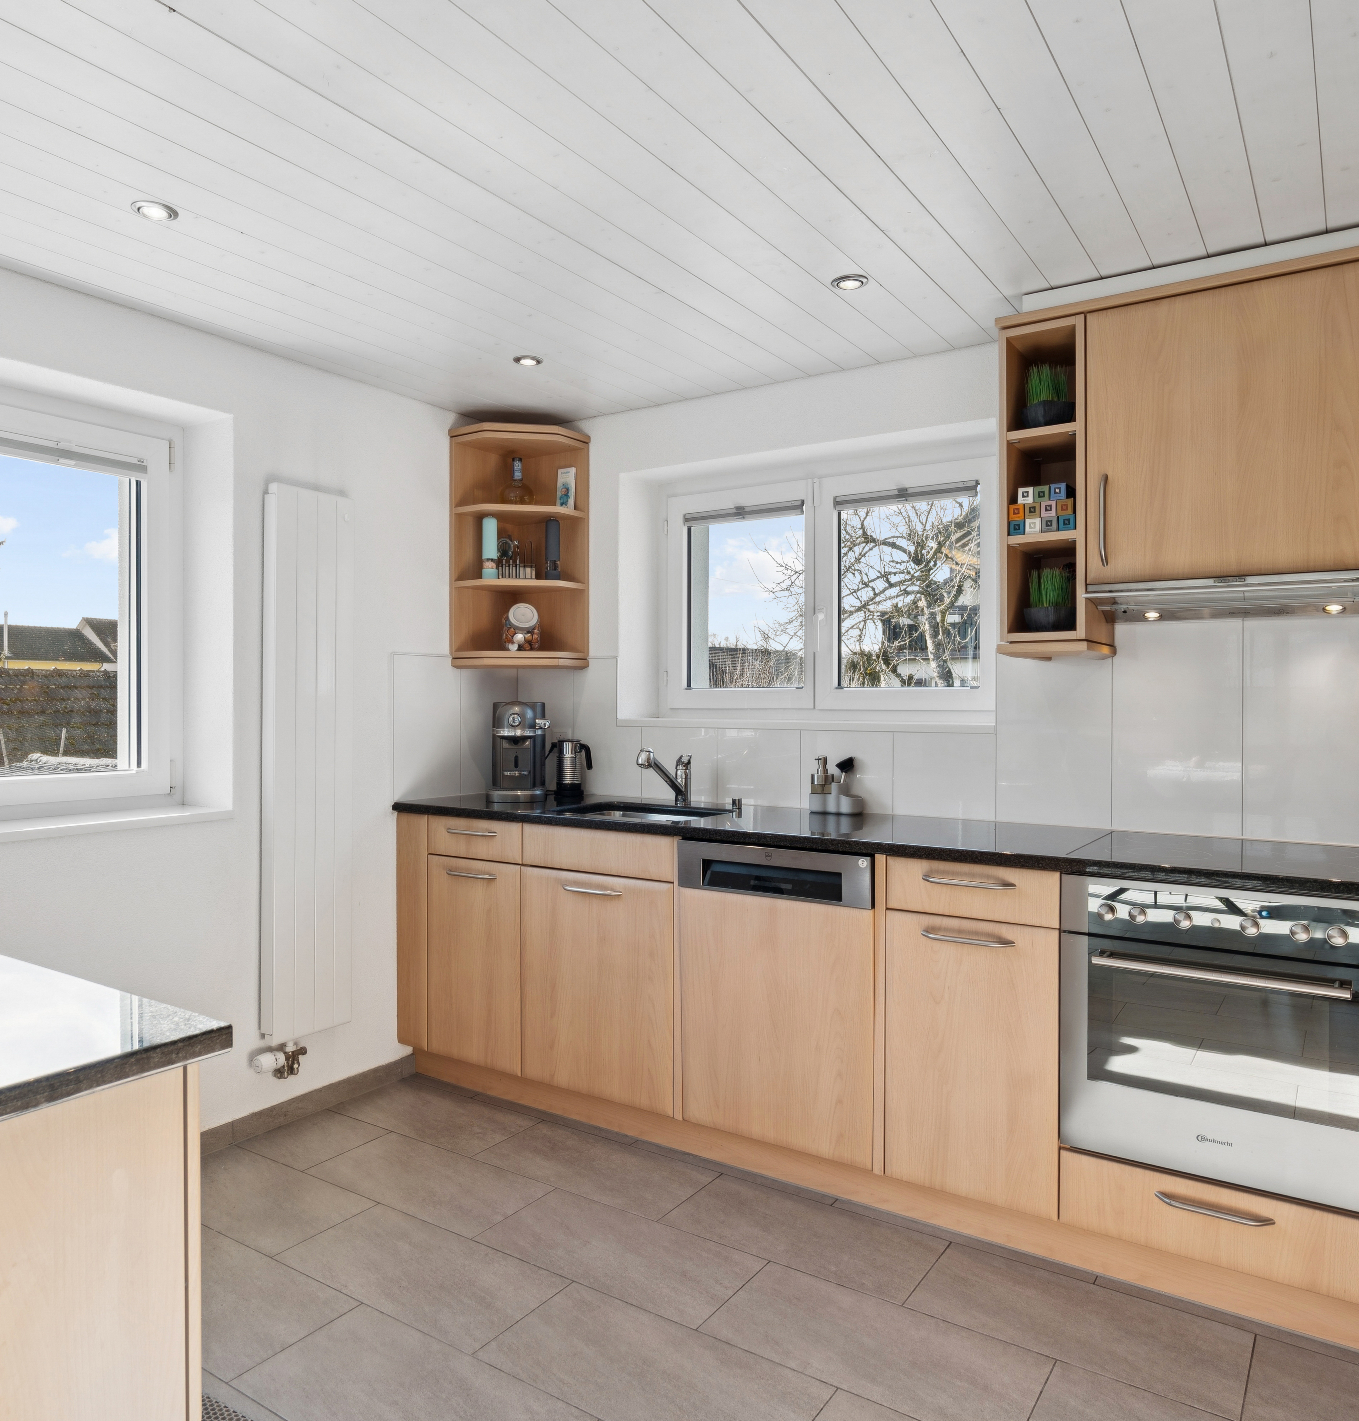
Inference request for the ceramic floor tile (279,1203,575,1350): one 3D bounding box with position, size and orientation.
[{"bbox_3d":[-0.558,1.212,2.171,0.603,0.010,0.298,0,0,33],"label":"ceramic floor tile"}]

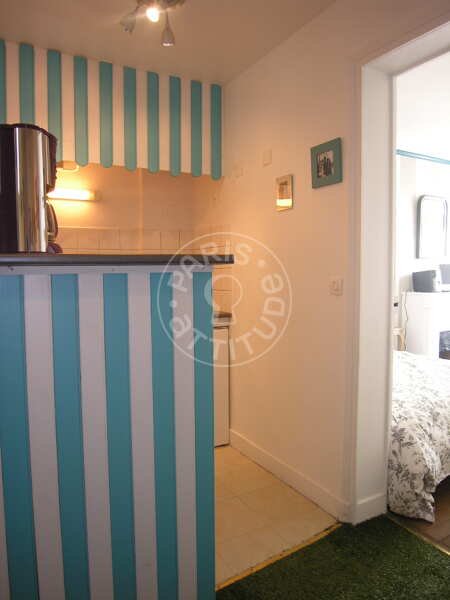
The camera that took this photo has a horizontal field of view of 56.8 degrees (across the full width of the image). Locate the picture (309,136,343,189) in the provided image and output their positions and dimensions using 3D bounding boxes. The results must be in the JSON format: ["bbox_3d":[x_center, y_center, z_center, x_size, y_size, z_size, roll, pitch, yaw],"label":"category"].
[{"bbox_3d":[0.483,-0.651,2.001,0.020,0.200,0.200,-3,5,-30],"label":"picture"}]

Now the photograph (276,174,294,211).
[{"bbox_3d":[0.325,-0.587,2.284,0.018,0.177,0.137,-3,5,-30],"label":"photograph"}]

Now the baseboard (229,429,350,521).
[{"bbox_3d":[0.317,1.011,2.481,0.018,0.110,1.120,-3,5,-30],"label":"baseboard"}]

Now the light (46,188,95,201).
[{"bbox_3d":[-1.054,-0.702,2.758,0.380,0.060,0.065,-3,5,-30],"label":"light"}]

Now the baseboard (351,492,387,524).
[{"bbox_3d":[0.705,1.008,2.019,0.215,0.108,0.018,-3,5,-30],"label":"baseboard"}]

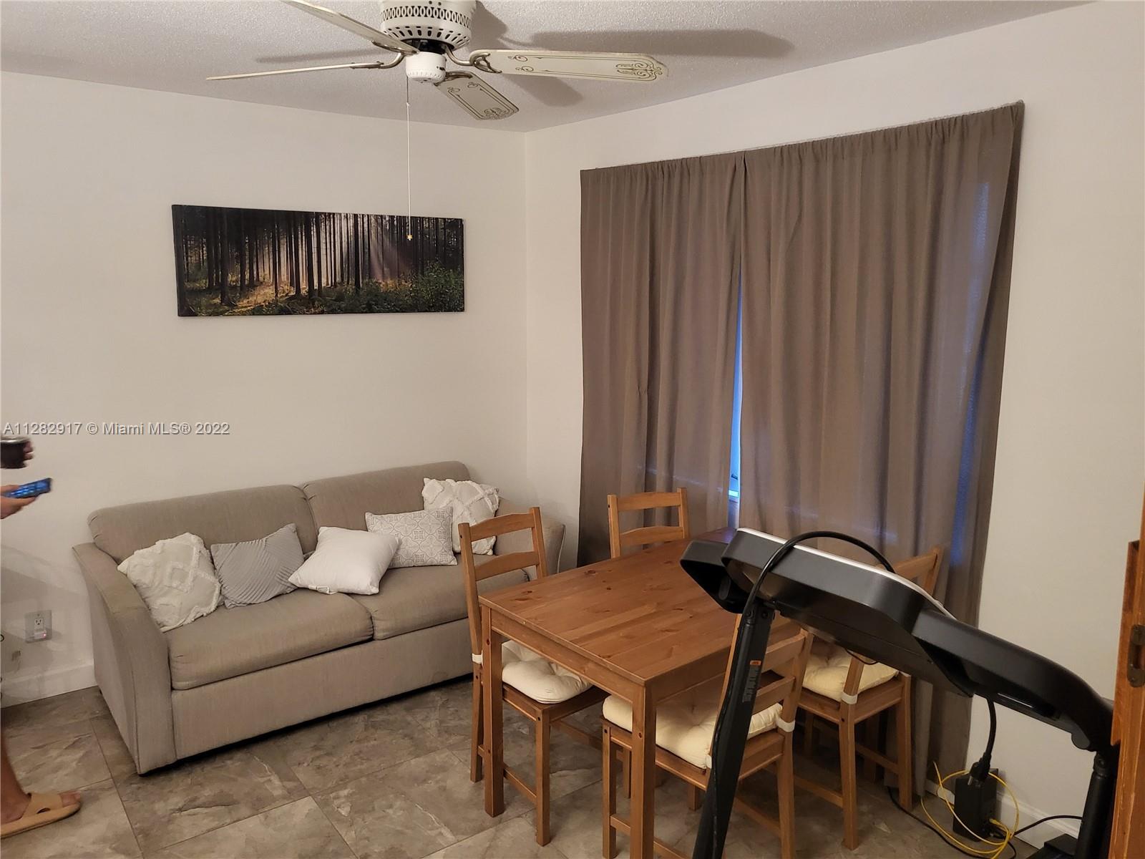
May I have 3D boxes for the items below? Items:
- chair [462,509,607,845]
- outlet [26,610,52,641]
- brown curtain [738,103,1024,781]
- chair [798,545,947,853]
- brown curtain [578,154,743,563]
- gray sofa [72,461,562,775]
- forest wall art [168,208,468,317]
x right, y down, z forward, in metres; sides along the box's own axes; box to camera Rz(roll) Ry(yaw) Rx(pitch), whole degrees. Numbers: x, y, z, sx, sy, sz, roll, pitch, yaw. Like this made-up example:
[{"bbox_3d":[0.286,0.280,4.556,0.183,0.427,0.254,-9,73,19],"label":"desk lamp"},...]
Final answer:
[{"bbox_3d":[-0.072,0.776,2.874,0.410,0.905,0.490,-8,13,-38],"label":"chair"},{"bbox_3d":[-2.148,0.798,3.462,0.090,0.117,0.020,-7,13,-35],"label":"outlet"},{"bbox_3d":[0.943,0.077,2.998,0.110,2.150,1.070,-7,13,-35],"label":"brown curtain"},{"bbox_3d":[0.870,0.794,2.812,0.410,0.905,0.490,-8,13,-38],"label":"chair"},{"bbox_3d":[0.355,-0.076,3.799,0.100,2.150,1.070,-7,13,-35],"label":"brown curtain"},{"bbox_3d":[-1.023,0.674,3.717,1.840,0.785,0.865,-7,13,-35],"label":"gray sofa"},{"bbox_3d":[-1.092,-0.759,3.933,1.335,0.457,0.032,-7,13,-35],"label":"forest wall art"}]

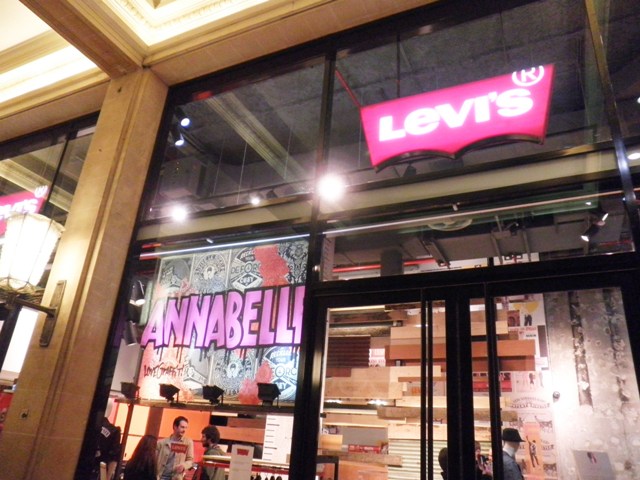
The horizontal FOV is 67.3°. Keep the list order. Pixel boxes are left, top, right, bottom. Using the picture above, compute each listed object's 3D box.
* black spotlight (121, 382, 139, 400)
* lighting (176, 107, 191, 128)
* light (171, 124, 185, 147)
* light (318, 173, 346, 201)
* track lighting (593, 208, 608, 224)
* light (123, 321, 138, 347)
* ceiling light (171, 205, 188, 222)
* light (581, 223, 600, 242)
[{"bbox_3d":[-1.941,1.544,4.897,0.160,0.160,0.140,2,-23,6],"label":"black spotlight"},{"bbox_3d":[-1.733,-1.556,6.104,0.110,0.200,0.170,13,-24,-20],"label":"lighting"},{"bbox_3d":[-1.783,-1.308,6.015,0.110,0.210,0.150,18,-27,-29],"label":"light"},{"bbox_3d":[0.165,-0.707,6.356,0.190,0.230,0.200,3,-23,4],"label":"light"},{"bbox_3d":[3.116,-0.260,5.320,0.130,0.130,0.100,-15,-30,38],"label":"track lighting"},{"bbox_3d":[-1.996,0.985,5.064,0.130,0.240,0.110,-17,-31,41],"label":"light"},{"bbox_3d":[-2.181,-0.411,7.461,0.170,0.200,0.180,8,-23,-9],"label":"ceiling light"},{"bbox_3d":[2.986,-0.083,5.307,0.180,0.170,0.110,6,-23,-3],"label":"light"}]

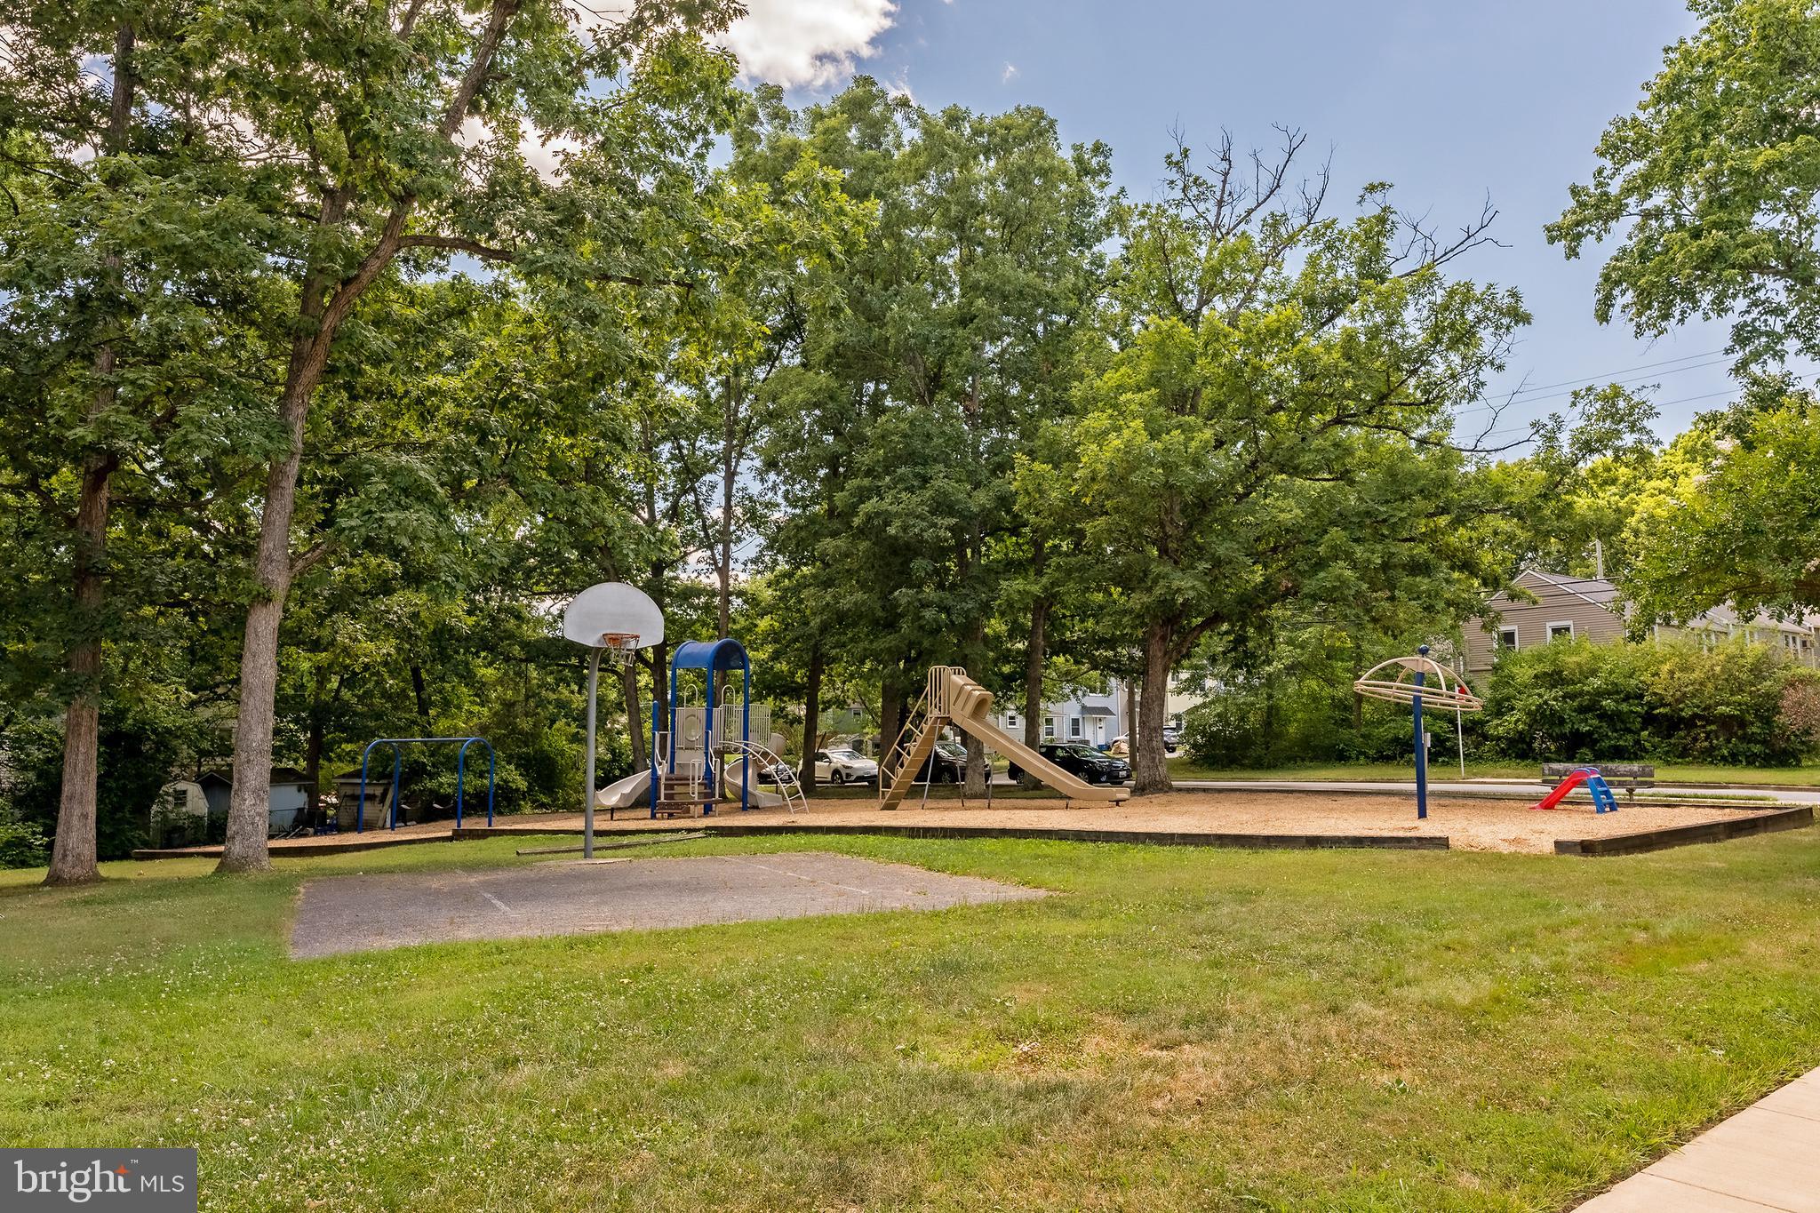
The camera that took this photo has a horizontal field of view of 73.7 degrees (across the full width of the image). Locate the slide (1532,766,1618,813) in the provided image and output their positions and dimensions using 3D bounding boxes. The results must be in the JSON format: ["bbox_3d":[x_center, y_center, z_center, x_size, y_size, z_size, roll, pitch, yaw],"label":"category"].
[{"bbox_3d":[13.095,3.586,23.800,0.600,0.910,1.420,5,-8,-37],"label":"slide"}]

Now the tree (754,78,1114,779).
[{"bbox_3d":[0.713,-5.554,36.886,10.300,22.340,10.000,0,-7,0],"label":"tree"}]

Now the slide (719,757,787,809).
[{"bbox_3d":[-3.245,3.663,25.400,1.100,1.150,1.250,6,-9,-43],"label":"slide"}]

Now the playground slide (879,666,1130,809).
[{"bbox_3d":[1.784,2.587,23.600,4.900,2.850,0.800,-3,-7,26],"label":"playground slide"}]

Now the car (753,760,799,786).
[{"bbox_3d":[-6.967,7.820,58.000,1.800,1.450,4.500,6,-9,-43],"label":"car"}]

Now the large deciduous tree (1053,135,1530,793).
[{"bbox_3d":[10.929,-4.347,34.733,13.200,19.340,12.000,0,-7,0],"label":"large deciduous tree"}]

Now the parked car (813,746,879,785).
[{"bbox_3d":[-2.753,7.123,54.000,1.810,1.560,4.400,5,-8,-35],"label":"parked car"}]

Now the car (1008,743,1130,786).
[{"bbox_3d":[5.999,5.895,45.500,4.400,1.530,1.790,-6,-9,43],"label":"car"}]

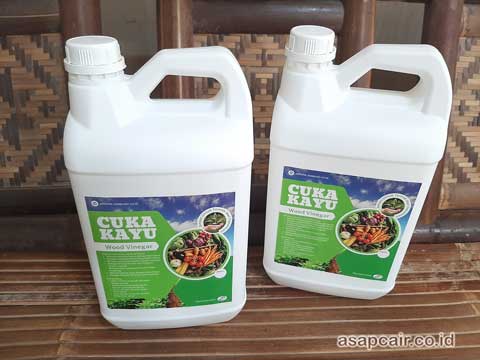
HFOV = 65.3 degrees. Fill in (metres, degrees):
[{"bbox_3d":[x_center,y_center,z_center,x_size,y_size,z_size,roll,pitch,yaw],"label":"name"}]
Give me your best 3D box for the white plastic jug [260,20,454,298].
[{"bbox_3d":[0.128,-0.011,0.458,0.179,0.321,0.126,8,36,9],"label":"white plastic jug"}]

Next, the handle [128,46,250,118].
[{"bbox_3d":[-0.045,-0.095,0.364,0.115,0.067,0.035,-2,30,-6],"label":"handle"}]

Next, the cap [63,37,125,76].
[{"bbox_3d":[-0.133,-0.113,0.342,0.055,0.025,0.055,-2,30,-6],"label":"cap"}]

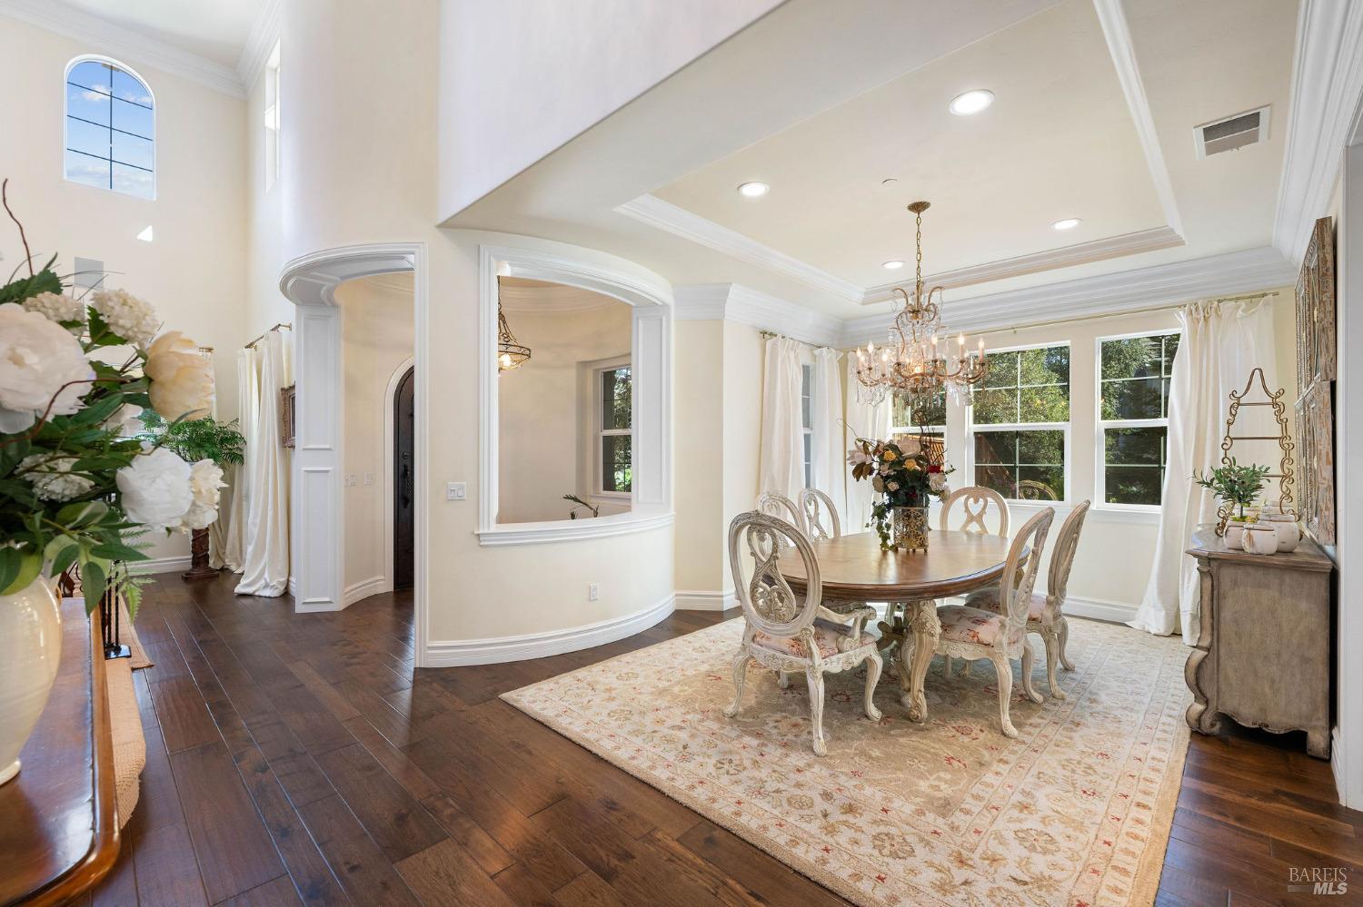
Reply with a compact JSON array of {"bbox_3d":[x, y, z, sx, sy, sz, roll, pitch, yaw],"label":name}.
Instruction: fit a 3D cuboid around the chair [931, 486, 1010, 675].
[{"bbox_3d":[2.197,0.820,4.492,0.600,1.101,0.640,0,0,45],"label":"chair"}]

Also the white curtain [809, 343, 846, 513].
[{"bbox_3d":[1.621,0.143,6.303,0.140,2.574,0.715,0,0,44],"label":"white curtain"}]

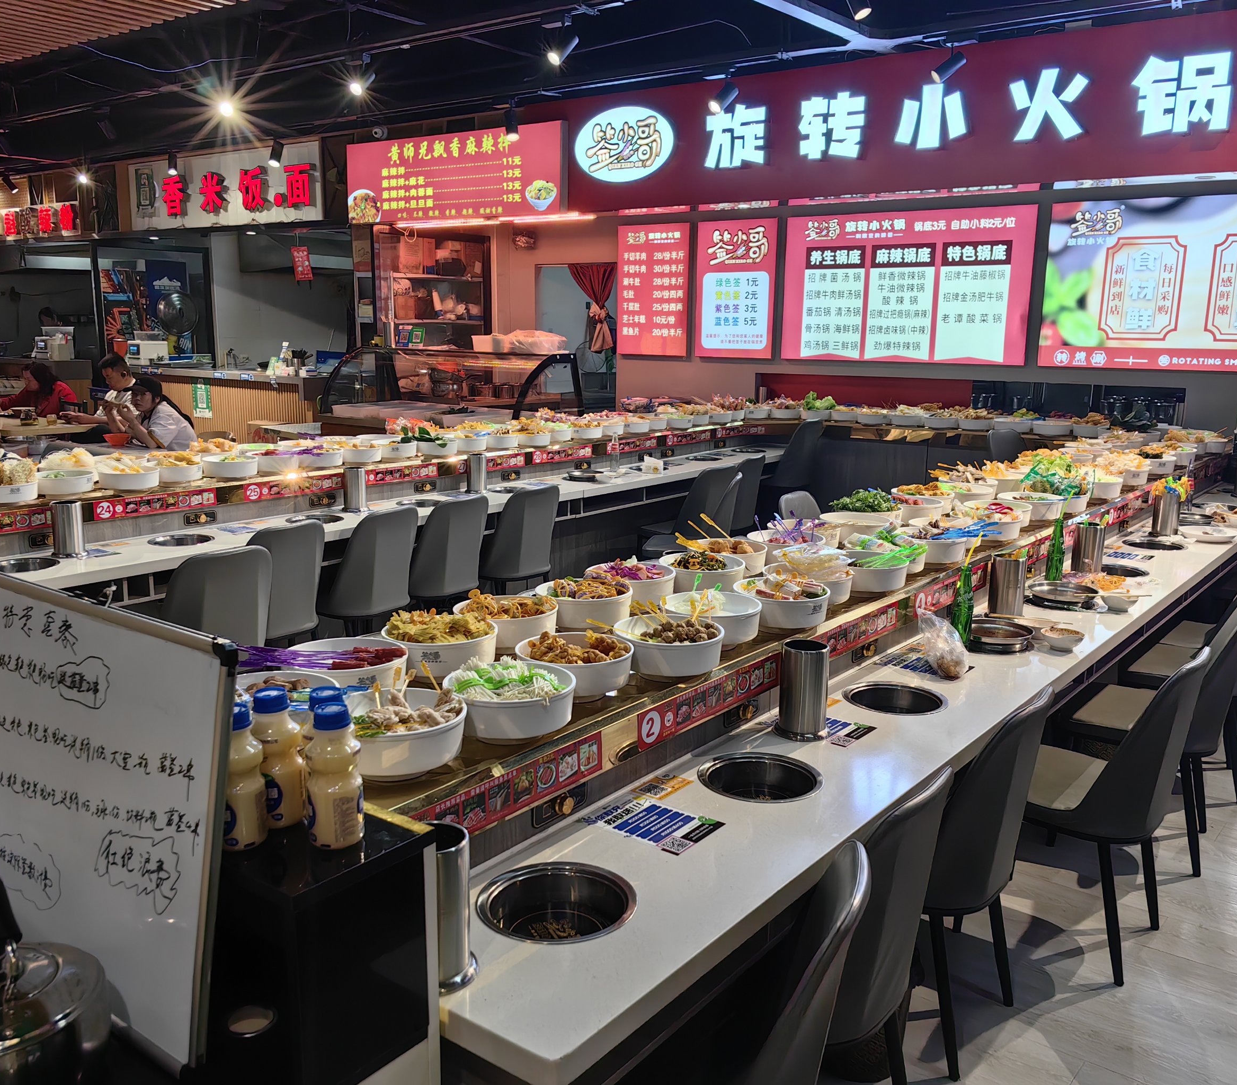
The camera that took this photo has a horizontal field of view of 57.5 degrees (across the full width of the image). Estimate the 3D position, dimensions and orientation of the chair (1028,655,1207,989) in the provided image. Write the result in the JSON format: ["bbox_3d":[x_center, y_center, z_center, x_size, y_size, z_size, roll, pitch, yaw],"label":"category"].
[{"bbox_3d":[1.243,0.668,3.016,0.480,0.830,0.450,10,14,37],"label":"chair"}]

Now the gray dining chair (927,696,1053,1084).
[{"bbox_3d":[0.707,0.731,2.653,0.480,0.830,0.450,10,14,37],"label":"gray dining chair"}]

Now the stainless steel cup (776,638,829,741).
[{"bbox_3d":[0.392,0.311,2.391,0.116,0.189,0.116,1,11,0],"label":"stainless steel cup"}]

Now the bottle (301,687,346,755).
[{"bbox_3d":[-0.369,0.274,1.442,0.069,0.173,0.069,-2,11,-15],"label":"bottle"}]

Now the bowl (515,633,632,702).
[{"bbox_3d":[-0.083,0.233,2.152,0.227,0.070,0.227,1,11,0],"label":"bowl"}]

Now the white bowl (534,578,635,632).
[{"bbox_3d":[-0.082,0.147,2.708,0.236,0.076,0.236,1,11,0],"label":"white bowl"}]

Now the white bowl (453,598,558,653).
[{"bbox_3d":[-0.248,0.181,2.499,0.230,0.075,0.230,1,11,0],"label":"white bowl"}]

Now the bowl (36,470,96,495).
[{"bbox_3d":[-2.223,-0.237,4.518,0.236,0.076,0.236,1,11,0],"label":"bowl"}]

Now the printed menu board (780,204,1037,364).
[{"bbox_3d":[2.046,-1.847,8.202,1.904,1.063,0.060,10,14,37],"label":"printed menu board"}]

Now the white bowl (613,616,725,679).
[{"bbox_3d":[0.103,0.221,2.302,0.226,0.086,0.226,1,11,0],"label":"white bowl"}]

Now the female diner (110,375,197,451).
[{"bbox_3d":[-3.058,-0.488,7.466,0.770,1.190,0.500,-9,15,-41],"label":"female diner"}]

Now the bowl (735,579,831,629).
[{"bbox_3d":[0.381,0.143,2.640,0.227,0.070,0.227,1,11,0],"label":"bowl"}]

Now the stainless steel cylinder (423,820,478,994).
[{"bbox_3d":[-0.250,0.488,1.513,0.123,0.202,0.123,1,11,0],"label":"stainless steel cylinder"}]

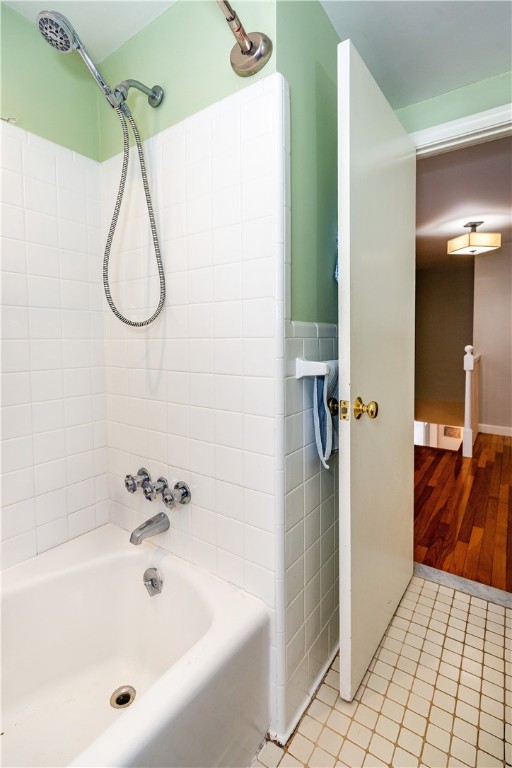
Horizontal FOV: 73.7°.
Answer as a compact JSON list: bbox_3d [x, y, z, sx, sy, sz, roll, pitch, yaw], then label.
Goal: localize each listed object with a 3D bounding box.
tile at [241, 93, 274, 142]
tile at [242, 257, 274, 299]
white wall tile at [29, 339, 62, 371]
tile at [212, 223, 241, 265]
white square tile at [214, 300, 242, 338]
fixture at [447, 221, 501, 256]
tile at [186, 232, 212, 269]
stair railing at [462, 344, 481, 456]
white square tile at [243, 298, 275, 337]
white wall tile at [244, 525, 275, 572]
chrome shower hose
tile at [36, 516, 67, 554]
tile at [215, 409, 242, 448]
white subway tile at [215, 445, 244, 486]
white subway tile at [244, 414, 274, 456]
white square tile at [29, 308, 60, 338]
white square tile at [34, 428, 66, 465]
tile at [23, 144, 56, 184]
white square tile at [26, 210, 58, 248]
[{"bbox_3d":[0.004,-0.728,0.930,0.107,0.107,0.009,3,5,34],"label":"tile"},{"bbox_3d":[0.010,-0.292,0.949,0.108,0.108,0.010,4,6,35],"label":"tile"},{"bbox_3d":[-0.748,-0.103,1.213,0.010,0.108,0.108,4,6,35],"label":"white wall tile"},{"bbox_3d":[-0.083,-0.410,1.013,0.108,0.108,0.009,3,5,34],"label":"tile"},{"bbox_3d":[-0.084,-0.193,1.030,0.107,0.107,0.009,3,5,34],"label":"white square tile"},{"bbox_3d":[2.166,-1.452,3.391,0.317,0.255,0.317,0,4,-5],"label":"fixture"},{"bbox_3d":[-0.175,-0.418,1.077,0.107,0.107,0.009,3,5,34],"label":"tile"},{"bbox_3d":[2.293,0.106,3.631,0.085,1.060,1.020,3,5,34],"label":"stair railing"},{"bbox_3d":[0.009,-0.184,0.960,0.108,0.108,0.009,3,5,34],"label":"white square tile"},{"bbox_3d":[0.010,0.480,1.005,0.107,0.107,0.009,3,5,34],"label":"white wall tile"},{"bbox_3d":[-0.392,-0.529,1.097,0.100,0.670,0.200,3,5,34],"label":"chrome shower hose"},{"bbox_3d":[-0.742,0.547,1.242,0.009,0.098,0.108,4,6,34],"label":"tile"},{"bbox_3d":[-0.079,0.135,1.035,0.108,0.108,0.009,3,5,34],"label":"tile"},{"bbox_3d":[-0.078,0.245,1.043,0.108,0.108,0.009,4,6,34],"label":"white subway tile"},{"bbox_3d":[0.009,0.147,0.982,0.108,0.108,0.010,4,6,35],"label":"white subway tile"},{"bbox_3d":[-0.746,-0.213,1.209,0.009,0.108,0.108,4,6,34],"label":"white square tile"},{"bbox_3d":[-0.748,0.228,1.240,0.009,0.107,0.107,3,5,34],"label":"white square tile"},{"bbox_3d":[-0.747,-0.757,1.183,0.009,0.108,0.108,3,5,34],"label":"tile"},{"bbox_3d":[-0.742,-0.536,1.179,0.010,0.108,0.108,4,6,35],"label":"white square tile"}]

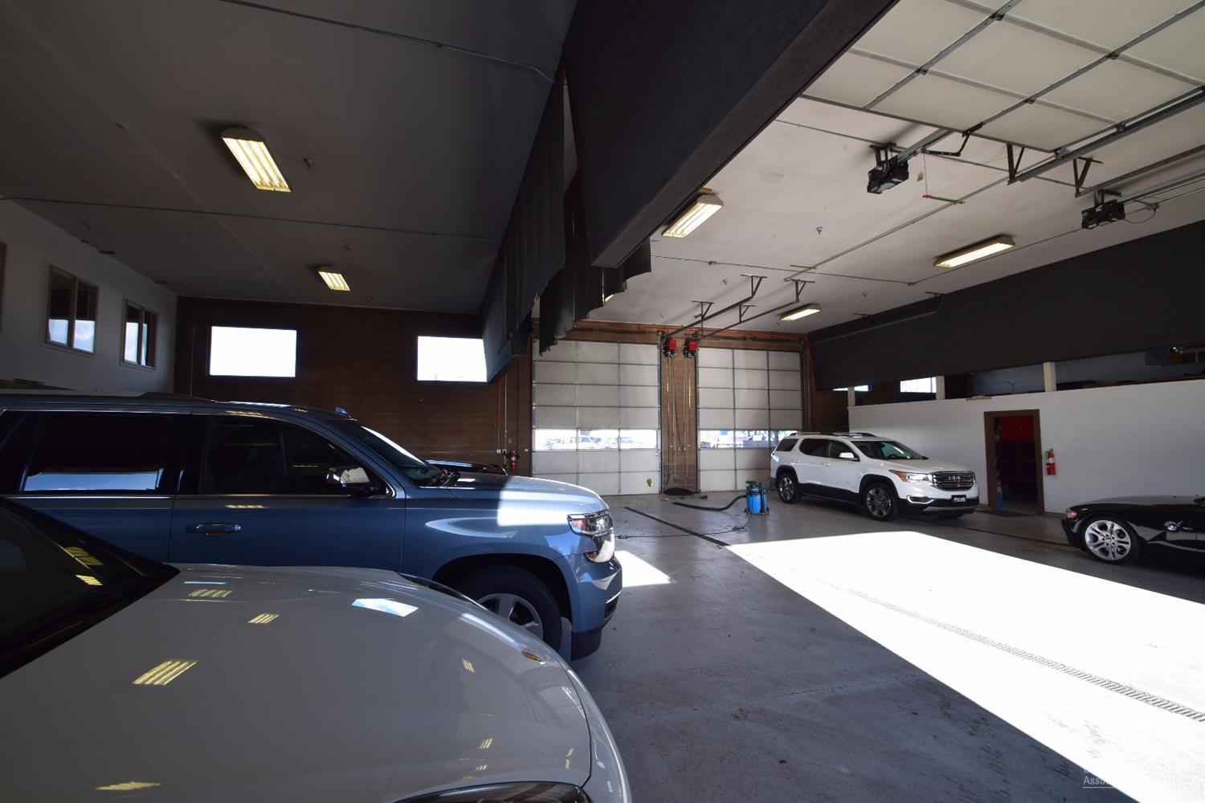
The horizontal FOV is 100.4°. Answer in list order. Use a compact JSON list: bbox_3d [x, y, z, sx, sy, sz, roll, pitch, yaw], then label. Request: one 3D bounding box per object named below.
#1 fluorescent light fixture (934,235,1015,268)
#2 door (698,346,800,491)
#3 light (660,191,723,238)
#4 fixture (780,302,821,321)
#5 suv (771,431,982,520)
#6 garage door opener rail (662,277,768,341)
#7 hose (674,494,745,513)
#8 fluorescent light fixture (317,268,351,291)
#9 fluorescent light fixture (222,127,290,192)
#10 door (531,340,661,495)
[{"bbox_3d":[6.693,-2.689,9.073,0.400,0.140,1.180,1,-4,-18],"label":"fluorescent light fixture"},{"bbox_3d":[4.692,0.565,15.781,3.802,4.402,0.080,1,-4,-18],"label":"door"},{"bbox_3d":[1.310,-2.738,7.462,0.400,0.140,1.180,1,-4,-18],"label":"light"},{"bbox_3d":[5.315,-2.382,13.492,0.400,0.140,1.180,1,-4,-18],"label":"fixture"},{"bbox_3d":[5.941,1.614,11.655,1.950,1.720,4.920,0,-4,-16],"label":"suv"},{"bbox_3d":[2.509,-2.210,12.540,0.600,0.520,4.400,1,-4,-18],"label":"garage door opener rail"},{"bbox_3d":[2.295,2.278,11.562,0.382,0.400,2.231,2,-5,-38],"label":"hose"},{"bbox_3d":[-5.409,-2.487,10.186,0.400,0.140,1.180,1,-4,-18],"label":"fluorescent light fixture"},{"bbox_3d":[-3.984,-2.788,5.846,0.400,0.140,1.180,1,-4,-18],"label":"fluorescent light fixture"},{"bbox_3d":[-0.083,0.480,14.226,3.806,4.317,0.080,1,-4,-18],"label":"door"}]

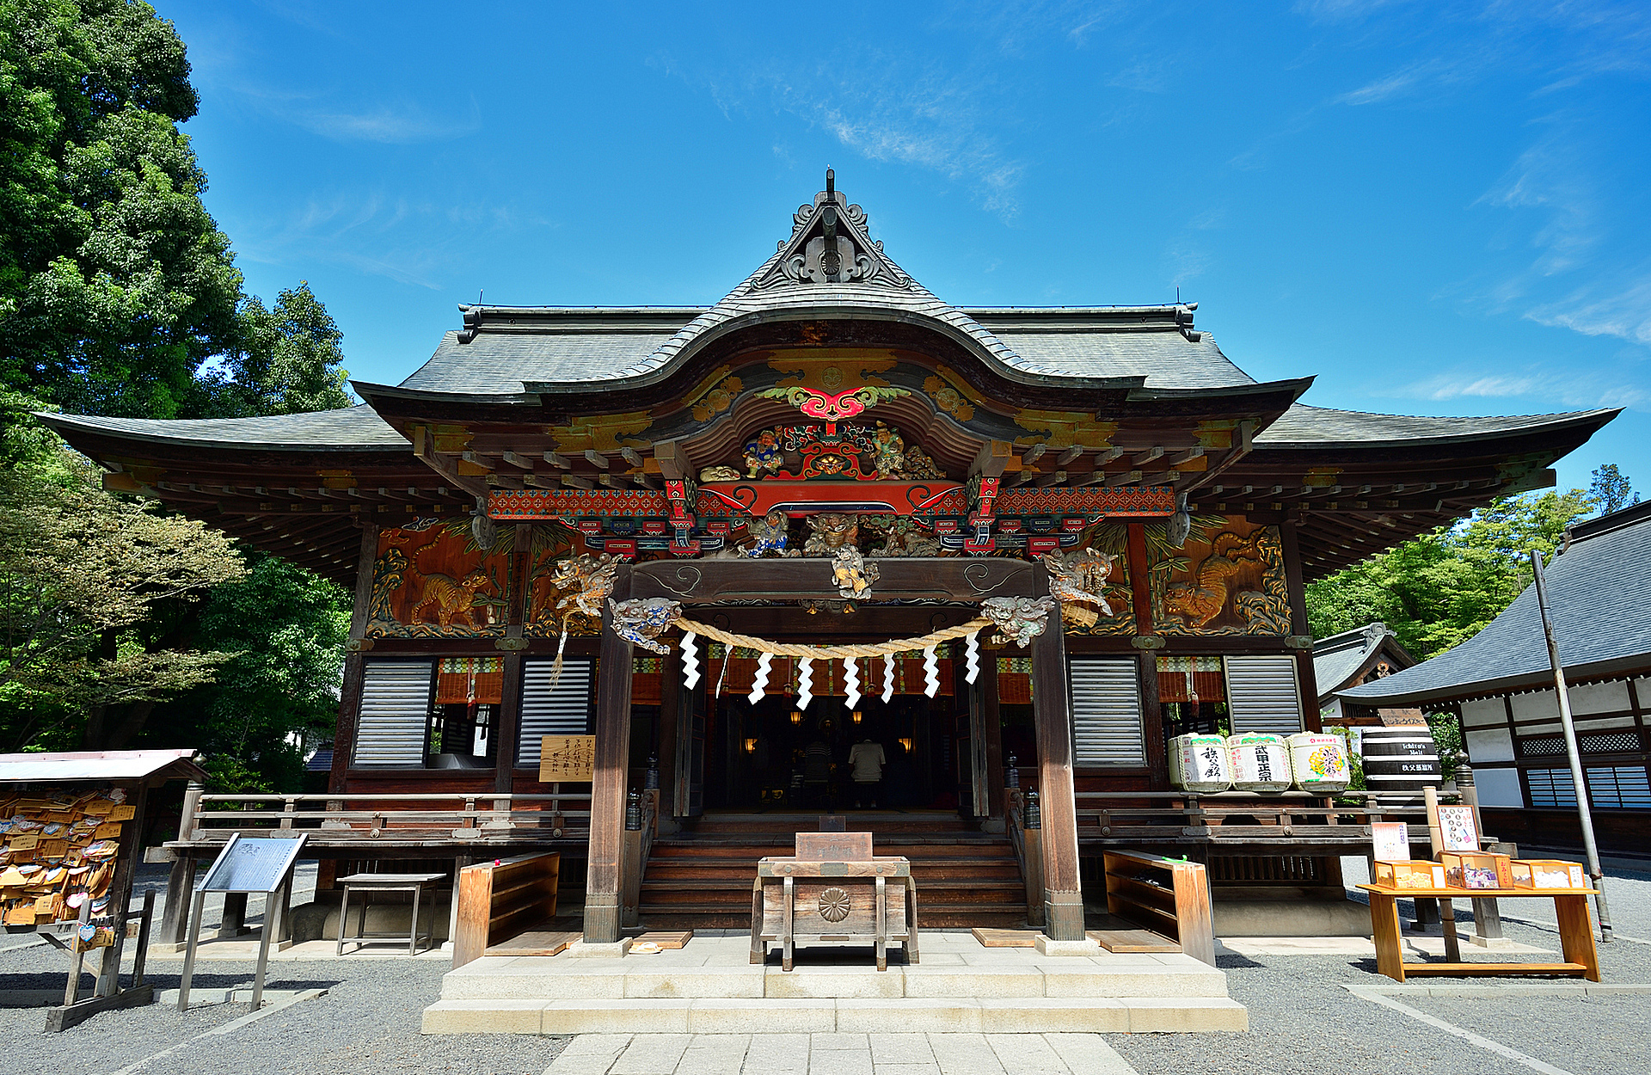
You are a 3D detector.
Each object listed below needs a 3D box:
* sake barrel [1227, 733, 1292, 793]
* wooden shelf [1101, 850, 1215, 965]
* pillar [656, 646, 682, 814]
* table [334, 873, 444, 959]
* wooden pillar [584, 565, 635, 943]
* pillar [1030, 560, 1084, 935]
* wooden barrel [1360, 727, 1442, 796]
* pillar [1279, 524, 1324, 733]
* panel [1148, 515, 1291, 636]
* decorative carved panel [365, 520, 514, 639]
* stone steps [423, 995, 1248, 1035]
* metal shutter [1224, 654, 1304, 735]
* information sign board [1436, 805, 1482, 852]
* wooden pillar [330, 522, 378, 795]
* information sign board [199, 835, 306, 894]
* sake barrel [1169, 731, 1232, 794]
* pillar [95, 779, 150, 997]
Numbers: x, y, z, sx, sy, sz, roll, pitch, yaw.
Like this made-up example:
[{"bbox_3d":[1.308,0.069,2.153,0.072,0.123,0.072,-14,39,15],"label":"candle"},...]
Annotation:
[{"bbox_3d":[4.561,2.368,9.625,0.600,0.575,0.600,-3,-15,10],"label":"sake barrel"},{"bbox_3d":[2.835,3.194,7.889,0.246,0.837,1.600,1,-15,-3],"label":"wooden shelf"},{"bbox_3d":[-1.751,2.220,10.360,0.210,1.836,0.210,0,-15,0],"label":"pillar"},{"bbox_3d":[-4.240,3.653,8.907,0.865,0.670,0.630,0,-15,0],"label":"table"},{"bbox_3d":[-1.794,1.759,7.796,0.262,3.070,0.262,0,-15,0],"label":"wooden pillar"},{"bbox_3d":[1.923,1.741,7.784,0.262,3.070,0.262,0,-15,0],"label":"pillar"},{"bbox_3d":[6.237,2.506,9.923,0.720,0.850,0.720,0,-15,0],"label":"wooden barrel"},{"bbox_3d":[5.534,1.448,10.573,0.230,3.414,0.230,0,-14,0],"label":"pillar"},{"bbox_3d":[4.636,0.433,10.817,1.575,1.468,0.110,0,-15,0],"label":"panel"},{"bbox_3d":[-4.546,0.480,10.826,1.623,1.425,0.120,0,-14,0],"label":"decorative carved panel"},{"bbox_3d":[0.070,3.294,6.332,5.538,0.150,0.320,0,-14,0],"label":"stone steps"},{"bbox_3d":[5.023,1.965,10.445,0.826,1.252,0.060,0,-14,0],"label":"metal shutter"},{"bbox_3d":[5.450,2.506,7.877,0.314,0.375,0.030,0,-15,0],"label":"information sign board"},{"bbox_3d":[-5.444,1.465,10.666,0.200,3.330,0.200,0,-15,0],"label":"wooden pillar"},{"bbox_3d":[-4.252,2.419,6.821,0.573,0.505,0.040,0,-58,0],"label":"information sign board"},{"bbox_3d":[3.972,2.397,9.722,0.610,0.598,0.610,0,-14,0],"label":"sake barrel"},{"bbox_3d":[-4.941,2.445,6.473,0.105,1.447,0.105,1,-15,-5],"label":"pillar"}]

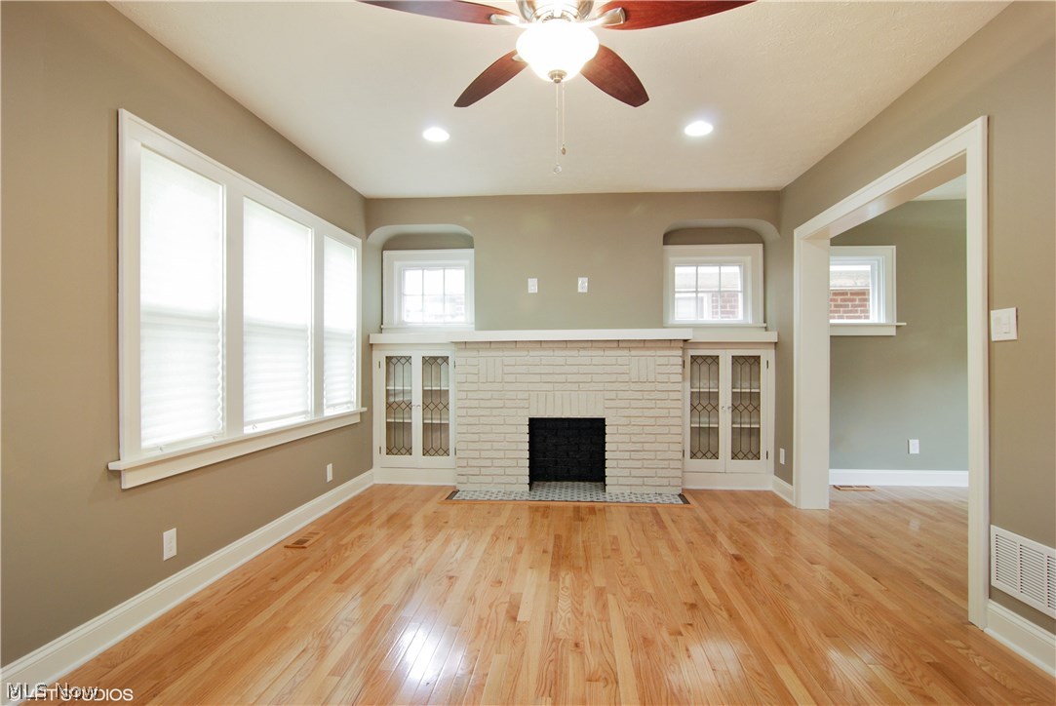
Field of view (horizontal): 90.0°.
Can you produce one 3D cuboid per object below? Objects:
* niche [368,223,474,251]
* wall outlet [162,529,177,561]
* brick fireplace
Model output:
[{"bbox_3d":[-0.853,-0.967,4.424,0.890,0.170,0.320,0,0,5],"label":"niche"},{"bbox_3d":[-1.502,0.806,2.223,0.010,0.116,0.073,0,0,5],"label":"wall outlet"},{"bbox_3d":[0.334,0.507,4.346,1.790,1.190,0.360,0,0,5],"label":"brick fireplace"}]

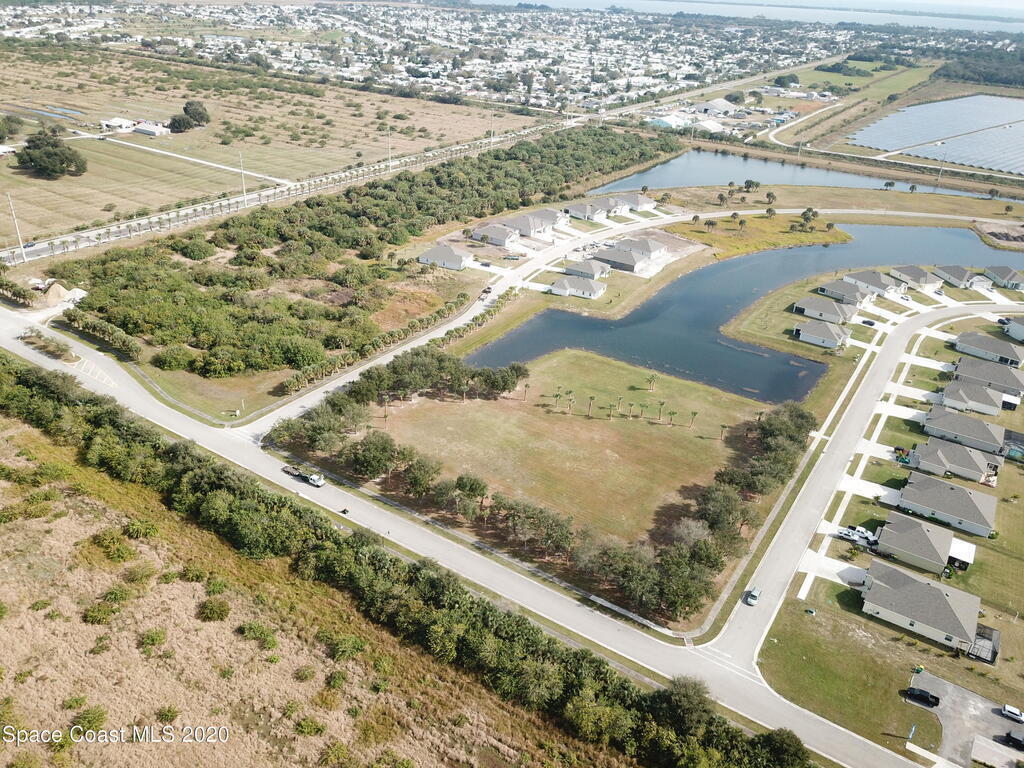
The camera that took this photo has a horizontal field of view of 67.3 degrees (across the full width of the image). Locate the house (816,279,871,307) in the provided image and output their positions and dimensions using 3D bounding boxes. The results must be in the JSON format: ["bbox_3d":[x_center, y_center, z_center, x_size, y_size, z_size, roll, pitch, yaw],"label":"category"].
[{"bbox_3d":[141.766,-39.340,324.453,13.975,5.495,18.287,-21,35,-37],"label":"house"}]

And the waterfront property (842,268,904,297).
[{"bbox_3d":[159.984,-45.668,337.894,15.318,5.763,20.831,-14,32,-28],"label":"waterfront property"}]

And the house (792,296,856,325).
[{"bbox_3d":[125.260,-30.242,305.582,21.312,5.472,13.859,20,32,30],"label":"house"}]

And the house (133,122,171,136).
[{"bbox_3d":[-250.540,-177.480,537.150,22.220,5.100,13.450,17,31,24],"label":"house"}]

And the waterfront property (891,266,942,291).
[{"bbox_3d":[182.542,-48.768,346.330,12.905,5.281,18.681,-4,28,-13],"label":"waterfront property"}]

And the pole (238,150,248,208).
[{"bbox_3d":[-141.722,-107.485,405.622,0.800,28.488,0.800,18,31,27],"label":"pole"}]

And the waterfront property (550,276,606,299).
[{"bbox_3d":[26.770,-38.530,299.180,16.810,5.910,14.670,17,31,25],"label":"waterfront property"}]

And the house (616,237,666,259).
[{"bbox_3d":[58.420,-62.230,346.760,16.300,6.320,14.980,17,31,25],"label":"house"}]

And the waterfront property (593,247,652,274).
[{"bbox_3d":[47.210,-54.980,331.490,19.460,6.730,15.180,18,31,26],"label":"waterfront property"}]

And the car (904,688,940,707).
[{"bbox_3d":[71.090,53.770,132.650,4.990,1.780,1.900,18,31,27],"label":"car"}]

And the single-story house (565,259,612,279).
[{"bbox_3d":[33.340,-51.110,337.650,14.861,5.441,13.706,20,32,29],"label":"single-story house"}]

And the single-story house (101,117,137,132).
[{"bbox_3d":[-307.669,-201.651,596.868,17.000,5.400,20.000,19,32,28],"label":"single-story house"}]

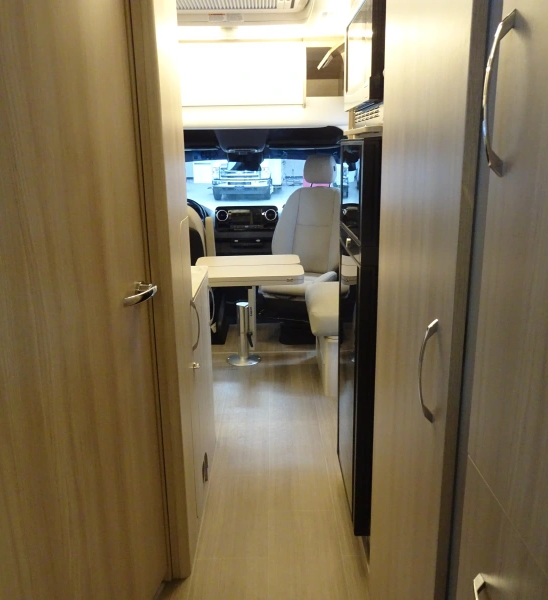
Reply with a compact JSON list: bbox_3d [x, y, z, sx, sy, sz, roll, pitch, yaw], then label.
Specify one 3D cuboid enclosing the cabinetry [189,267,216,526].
[{"bbox_3d":[-0.589,0.370,2.293,0.600,0.870,0.740,-1,15,0],"label":"cabinetry"}]

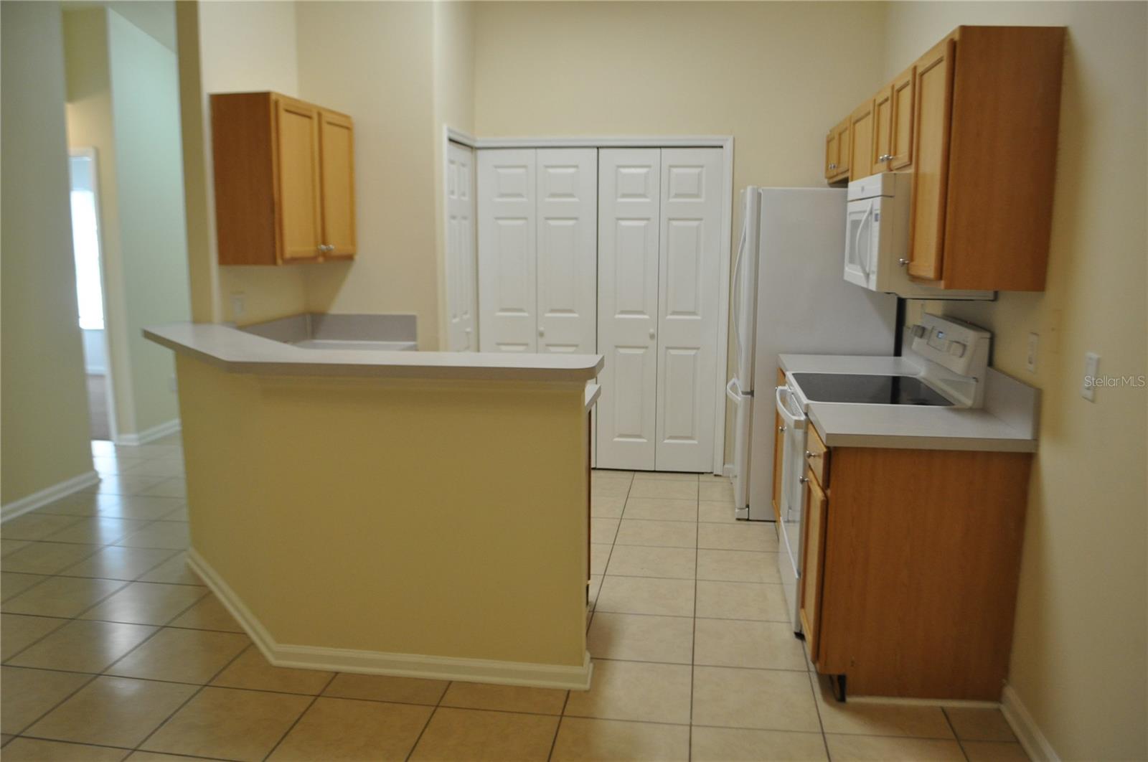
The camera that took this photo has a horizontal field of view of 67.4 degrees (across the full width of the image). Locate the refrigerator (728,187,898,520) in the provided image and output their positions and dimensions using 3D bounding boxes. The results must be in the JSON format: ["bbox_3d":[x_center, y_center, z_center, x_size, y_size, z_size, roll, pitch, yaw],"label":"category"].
[{"bbox_3d":[1.313,-0.175,4.900,0.830,1.785,0.840,1,10,9],"label":"refrigerator"}]

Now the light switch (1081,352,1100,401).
[{"bbox_3d":[1.349,-0.008,2.254,0.011,0.118,0.077,1,10,9],"label":"light switch"}]

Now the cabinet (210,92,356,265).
[{"bbox_3d":[-1.475,-1.014,4.481,0.325,0.782,0.910,1,10,9],"label":"cabinet"}]

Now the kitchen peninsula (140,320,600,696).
[{"bbox_3d":[-0.962,0.404,3.504,2.220,1.140,1.110,1,10,9],"label":"kitchen peninsula"}]

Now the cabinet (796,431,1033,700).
[{"bbox_3d":[1.137,0.612,2.976,0.608,0.900,0.400,1,10,9],"label":"cabinet"}]

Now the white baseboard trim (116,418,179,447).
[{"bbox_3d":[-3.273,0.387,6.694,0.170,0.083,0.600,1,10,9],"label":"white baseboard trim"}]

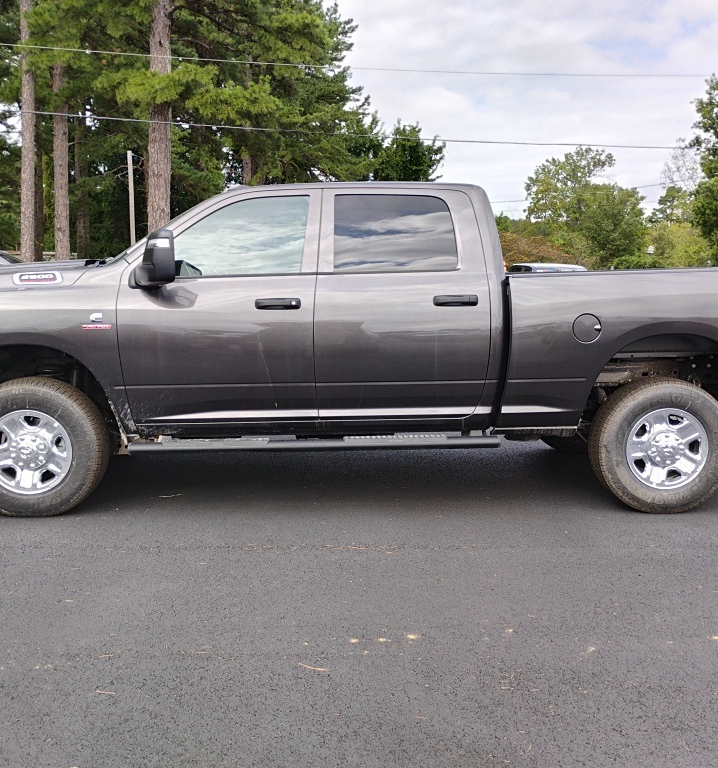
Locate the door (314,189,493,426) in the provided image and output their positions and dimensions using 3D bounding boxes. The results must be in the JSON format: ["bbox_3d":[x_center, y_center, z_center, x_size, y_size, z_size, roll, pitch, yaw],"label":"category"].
[{"bbox_3d":[0.255,-0.475,4.936,1.045,1.370,0.240,0,8,-3],"label":"door"}]

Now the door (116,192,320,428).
[{"bbox_3d":[-0.801,-0.451,4.891,1.180,1.385,0.240,0,8,-3],"label":"door"}]

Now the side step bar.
[{"bbox_3d":[-0.254,0.354,4.941,2.205,0.080,0.160,0,8,-3],"label":"side step bar"}]

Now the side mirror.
[{"bbox_3d":[-1.133,-0.692,4.581,0.250,0.310,0.360,0,8,-3],"label":"side mirror"}]

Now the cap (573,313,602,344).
[{"bbox_3d":[1.347,-0.331,4.894,0.167,0.174,0.030,0,8,-3],"label":"cap"}]

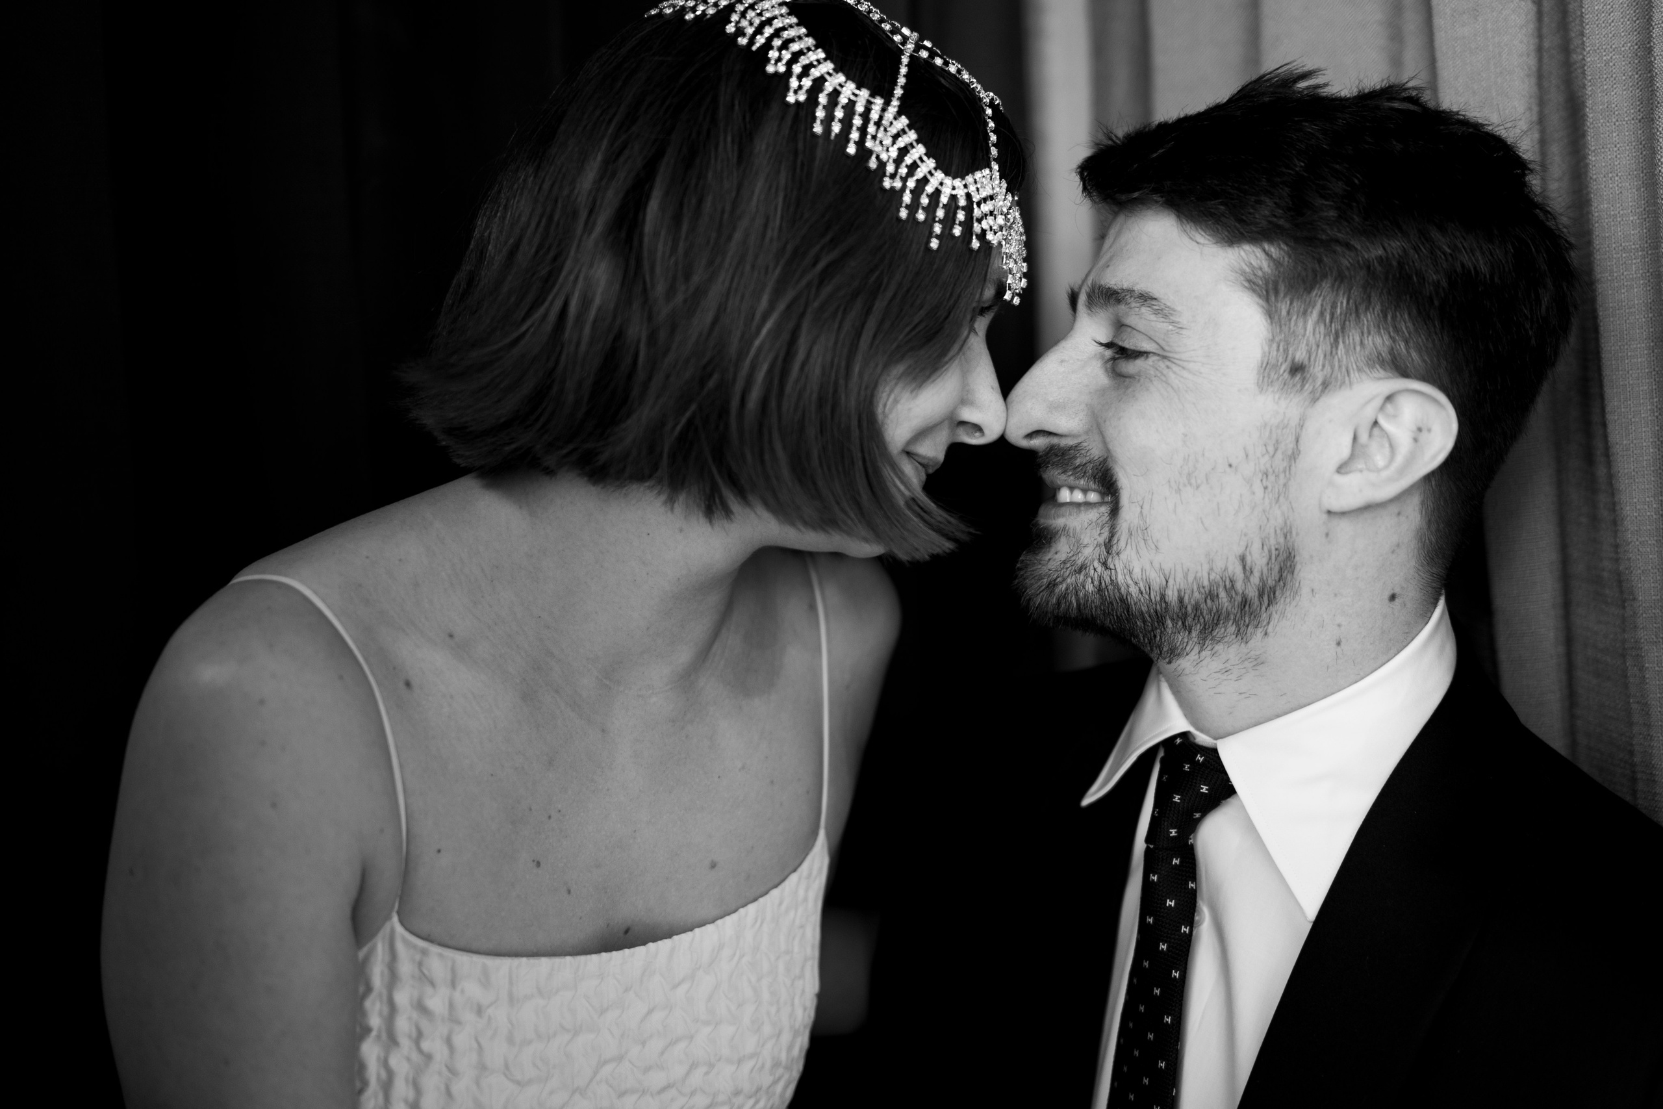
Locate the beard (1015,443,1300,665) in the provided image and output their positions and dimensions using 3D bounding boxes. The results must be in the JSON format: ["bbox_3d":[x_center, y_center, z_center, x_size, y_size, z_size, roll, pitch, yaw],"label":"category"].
[{"bbox_3d":[0.138,-0.003,0.830,0.108,0.098,0.135,12,2,-5],"label":"beard"}]

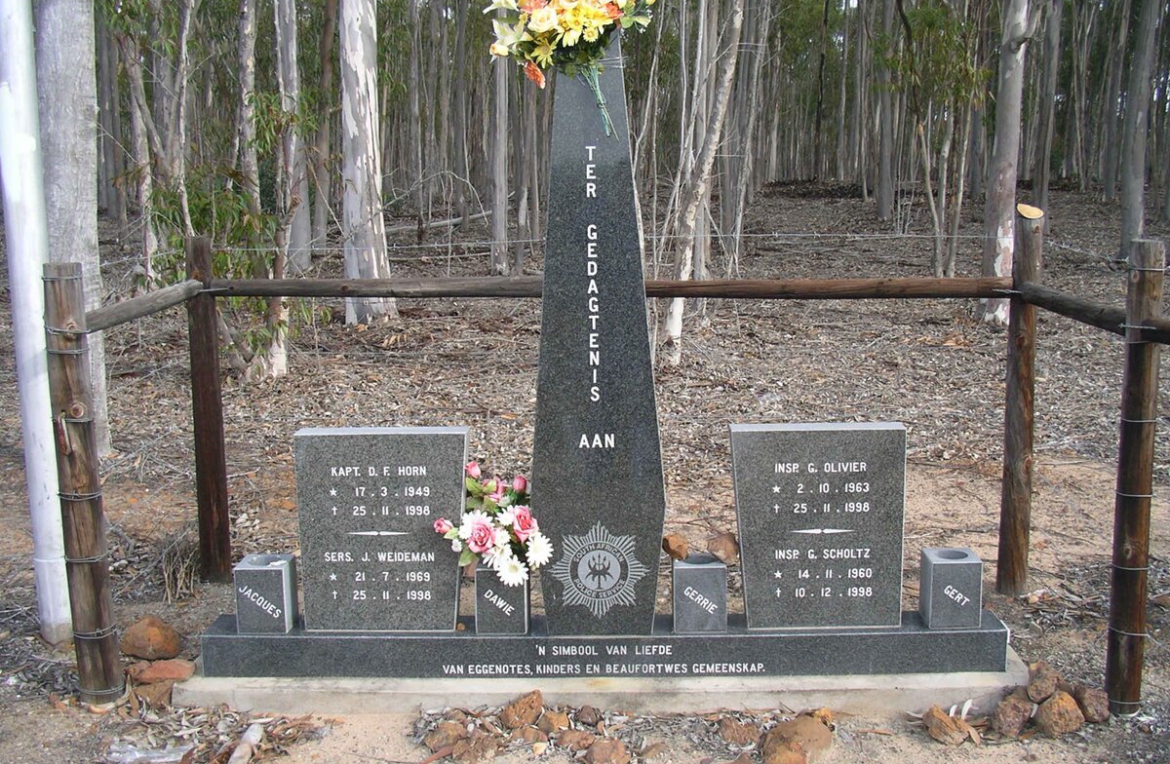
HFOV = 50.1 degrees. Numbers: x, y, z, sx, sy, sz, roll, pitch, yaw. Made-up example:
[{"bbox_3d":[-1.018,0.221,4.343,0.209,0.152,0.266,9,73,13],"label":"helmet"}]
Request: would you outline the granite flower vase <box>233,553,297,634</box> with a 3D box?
[{"bbox_3d":[-0.977,0.653,3.849,0.150,0.201,0.150,-1,9,2],"label":"granite flower vase"}]

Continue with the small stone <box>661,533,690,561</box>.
[{"bbox_3d":[0.272,0.496,3.767,0.082,0.081,0.070,-1,9,2],"label":"small stone"}]

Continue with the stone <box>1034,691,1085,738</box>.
[{"bbox_3d":[1.330,0.931,3.509,0.128,0.120,0.109,-1,9,2],"label":"stone"}]

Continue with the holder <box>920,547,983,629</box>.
[{"bbox_3d":[1.103,0.621,3.773,0.146,0.198,0.149,-1,9,3],"label":"holder"}]

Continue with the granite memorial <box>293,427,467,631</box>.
[{"bbox_3d":[-0.601,0.450,3.782,0.512,0.612,0.077,-1,9,2],"label":"granite memorial"}]

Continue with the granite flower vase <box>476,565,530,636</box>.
[{"bbox_3d":[-0.241,0.629,3.711,0.145,0.198,0.142,-1,10,2],"label":"granite flower vase"}]

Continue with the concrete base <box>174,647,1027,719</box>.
[{"bbox_3d":[0.052,0.886,3.741,2.500,0.080,0.360,-1,10,2],"label":"concrete base"}]

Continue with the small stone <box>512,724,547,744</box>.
[{"bbox_3d":[-0.150,0.962,3.416,0.100,0.041,0.080,-1,10,2],"label":"small stone"}]

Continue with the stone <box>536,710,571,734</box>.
[{"bbox_3d":[-0.089,0.960,3.529,0.093,0.055,0.079,-1,9,2],"label":"stone"}]

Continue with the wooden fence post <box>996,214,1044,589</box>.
[{"bbox_3d":[1.601,0.080,4.582,0.106,1.421,0.106,0,9,2],"label":"wooden fence post"}]

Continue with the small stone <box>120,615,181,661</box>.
[{"bbox_3d":[-1.440,0.850,4.149,0.190,0.129,0.152,-1,9,2],"label":"small stone"}]

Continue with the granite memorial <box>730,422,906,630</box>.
[{"bbox_3d":[0.675,0.423,3.650,0.499,0.593,0.095,-1,10,2],"label":"granite memorial"}]

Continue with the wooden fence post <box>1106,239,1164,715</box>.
[{"bbox_3d":[1.550,0.280,3.516,0.097,1.344,0.097,-1,9,2],"label":"wooden fence post"}]

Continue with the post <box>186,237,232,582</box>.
[{"bbox_3d":[-1.422,0.117,4.731,0.110,1.301,0.110,-1,10,2],"label":"post"}]

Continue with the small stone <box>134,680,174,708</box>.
[{"bbox_3d":[-1.301,0.937,3.768,0.115,0.078,0.098,-1,9,2],"label":"small stone"}]

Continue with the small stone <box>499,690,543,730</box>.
[{"bbox_3d":[-0.182,0.934,3.560,0.121,0.101,0.091,-1,9,2],"label":"small stone"}]

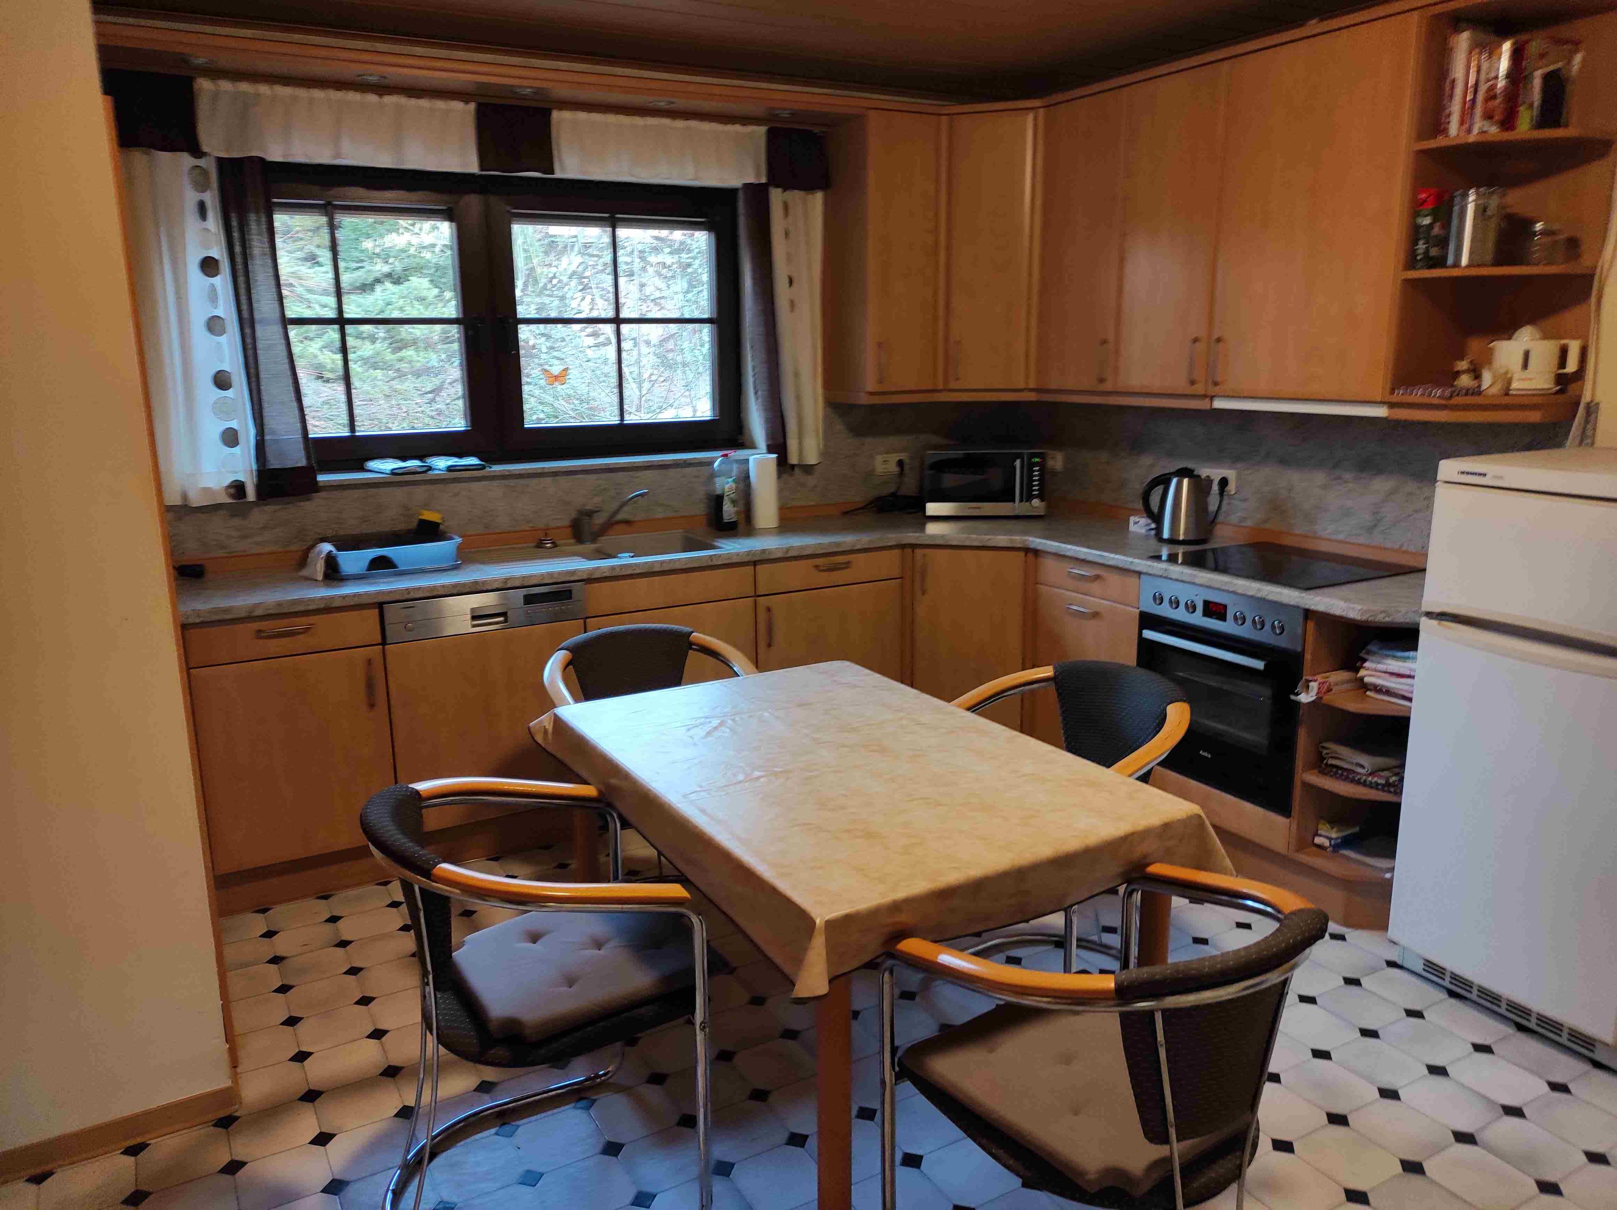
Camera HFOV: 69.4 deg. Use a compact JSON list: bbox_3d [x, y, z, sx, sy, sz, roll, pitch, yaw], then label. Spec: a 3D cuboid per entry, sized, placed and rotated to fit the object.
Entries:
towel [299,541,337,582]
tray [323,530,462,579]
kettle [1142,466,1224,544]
[{"bbox_3d":[-1.478,-0.140,3.525,0.095,0.108,0.165,-8,14,-29],"label":"towel"},{"bbox_3d":[-1.289,-0.159,3.614,0.385,0.088,0.275,-8,14,-29],"label":"tray"},{"bbox_3d":[1.222,-0.333,3.832,0.235,0.250,0.170,3,13,18],"label":"kettle"}]

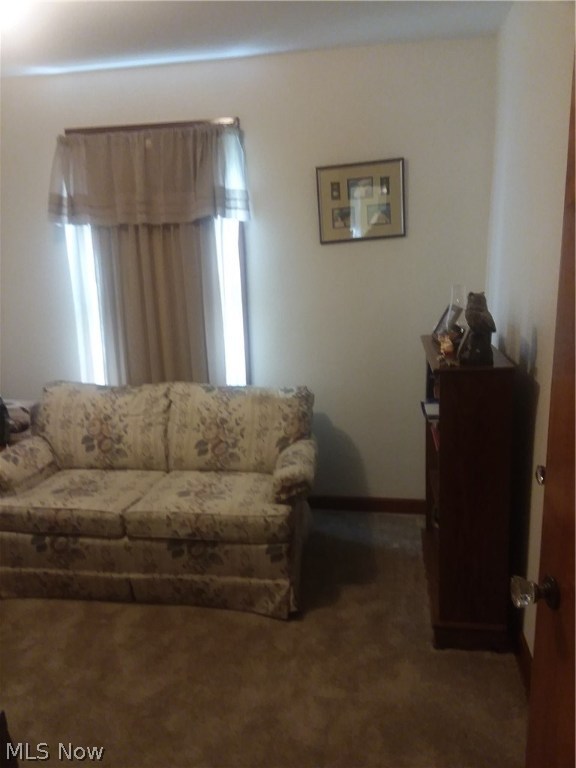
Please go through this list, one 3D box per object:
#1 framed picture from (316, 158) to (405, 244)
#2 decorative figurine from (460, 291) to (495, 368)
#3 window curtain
[{"bbox_3d":[0.391,-0.970,3.195,0.455,0.397,0.030,-2,9,10],"label":"framed picture"},{"bbox_3d":[0.653,-0.188,2.043,0.110,0.252,0.100,-6,11,-25],"label":"decorative figurine"},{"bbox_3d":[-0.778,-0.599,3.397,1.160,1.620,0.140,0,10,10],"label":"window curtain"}]

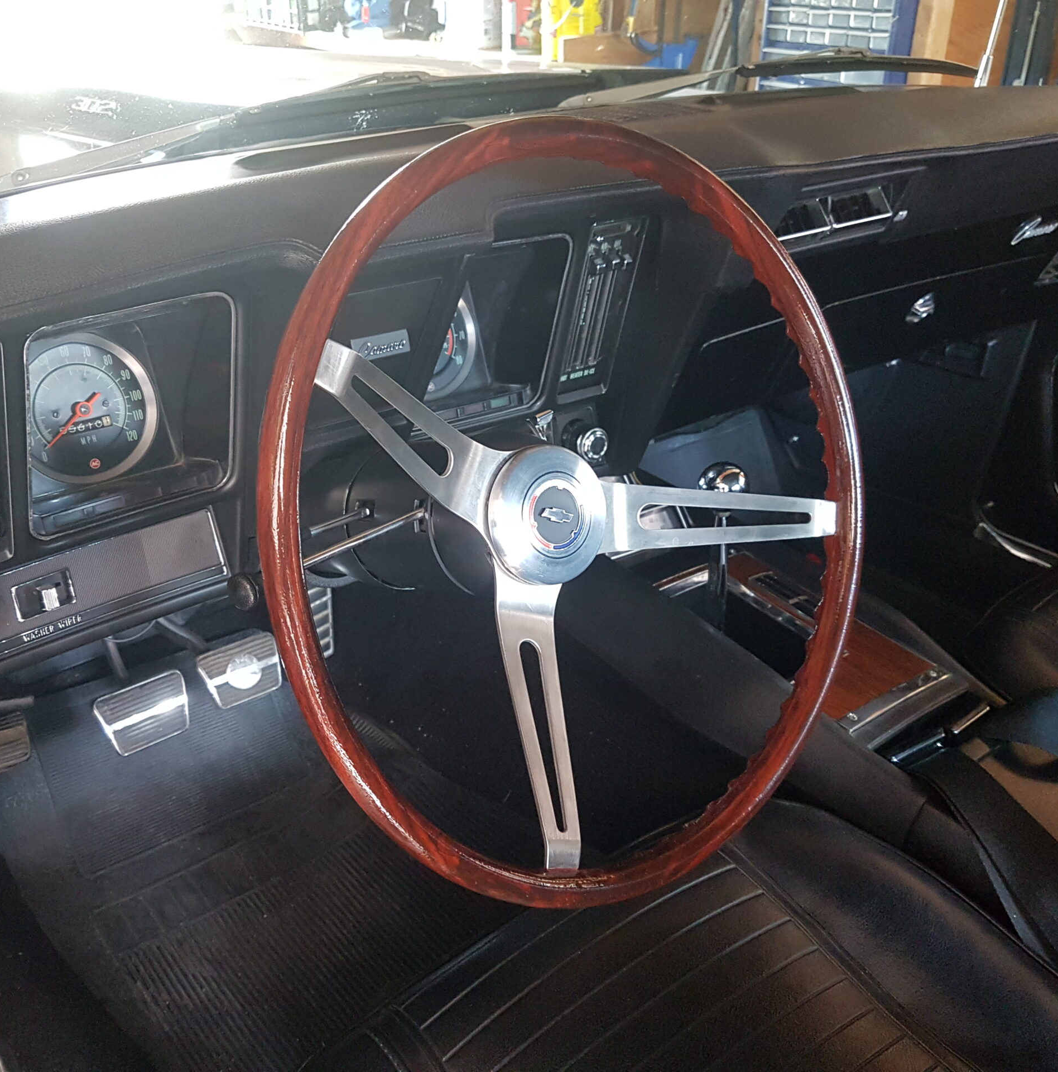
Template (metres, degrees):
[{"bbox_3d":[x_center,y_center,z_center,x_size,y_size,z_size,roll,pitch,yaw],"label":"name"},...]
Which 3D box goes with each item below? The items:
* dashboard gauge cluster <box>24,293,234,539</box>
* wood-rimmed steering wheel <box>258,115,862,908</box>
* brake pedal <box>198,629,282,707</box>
[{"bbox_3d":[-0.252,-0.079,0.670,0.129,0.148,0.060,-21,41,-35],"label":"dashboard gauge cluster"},{"bbox_3d":[0.023,-0.012,0.596,0.404,0.404,0.105,-21,13,-35],"label":"wood-rimmed steering wheel"},{"bbox_3d":[-0.292,0.139,1.088,0.085,0.056,0.025,-21,0,-35],"label":"brake pedal"}]

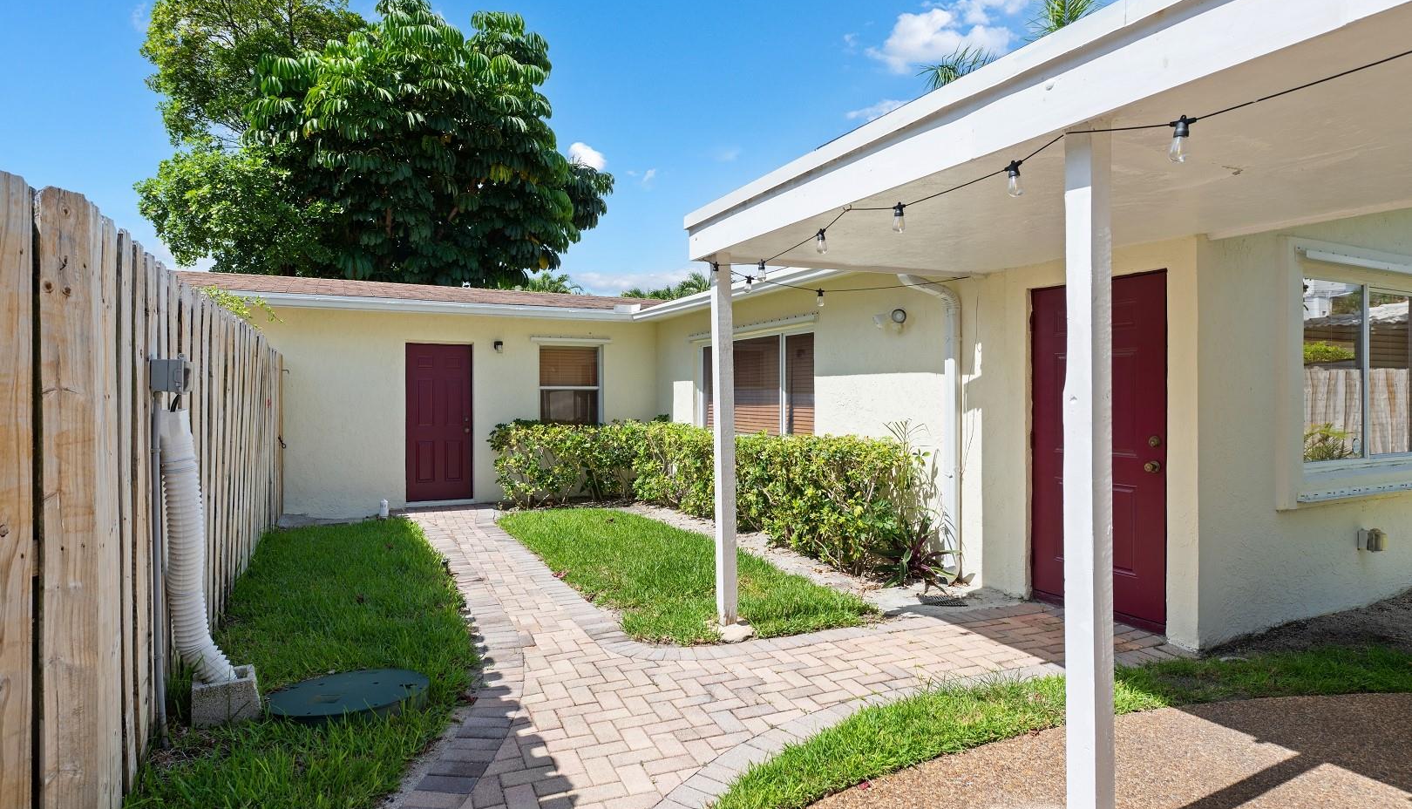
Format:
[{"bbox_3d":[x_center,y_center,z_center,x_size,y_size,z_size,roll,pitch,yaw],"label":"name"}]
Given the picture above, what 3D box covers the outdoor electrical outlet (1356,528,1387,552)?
[{"bbox_3d":[4.340,0.890,4.854,0.090,0.135,0.125,-1,1,-28],"label":"outdoor electrical outlet"}]

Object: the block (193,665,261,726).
[{"bbox_3d":[-2.131,1.289,3.315,0.235,0.200,0.205,-1,1,-28],"label":"block"}]

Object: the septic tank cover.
[{"bbox_3d":[-1.642,1.359,3.449,0.670,0.080,0.670,0,-2,-28],"label":"septic tank cover"}]

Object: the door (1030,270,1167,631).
[{"bbox_3d":[2.439,0.250,4.637,0.055,2.060,0.900,-1,1,-28],"label":"door"}]

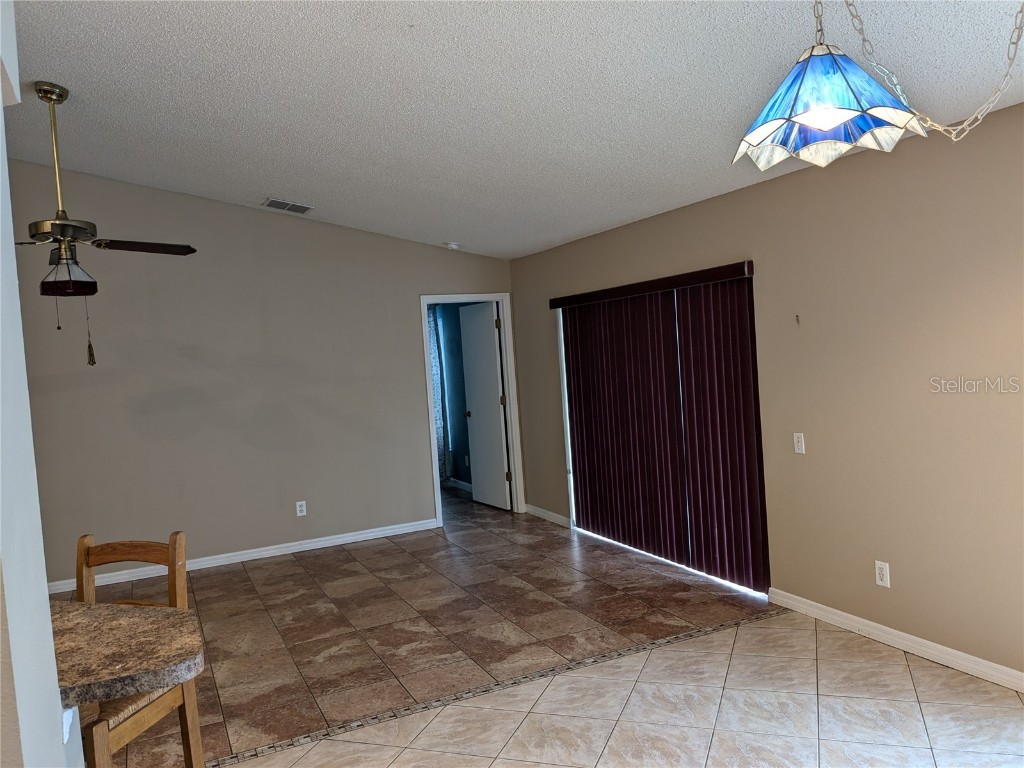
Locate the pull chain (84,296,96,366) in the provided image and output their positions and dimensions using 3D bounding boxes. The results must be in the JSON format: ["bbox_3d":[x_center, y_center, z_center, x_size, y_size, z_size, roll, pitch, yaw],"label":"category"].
[{"bbox_3d":[-2.318,-0.288,4.383,0.042,0.375,0.042,-5,3,-28],"label":"pull chain"}]

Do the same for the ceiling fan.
[{"bbox_3d":[-2.414,-1.024,4.270,1.320,1.110,1.320,-5,3,-32],"label":"ceiling fan"}]

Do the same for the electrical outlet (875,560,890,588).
[{"bbox_3d":[1.838,0.946,3.969,0.009,0.118,0.076,-5,3,-25],"label":"electrical outlet"}]

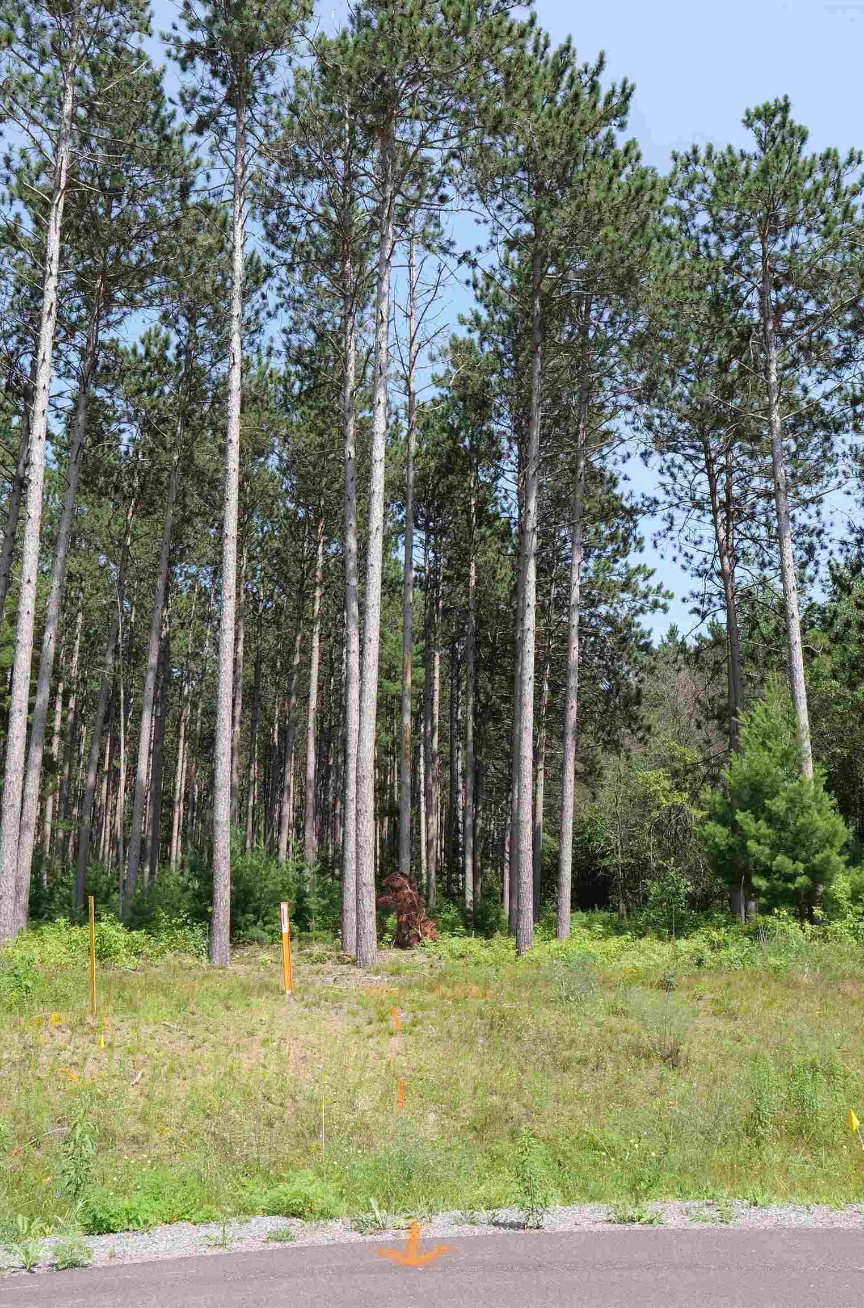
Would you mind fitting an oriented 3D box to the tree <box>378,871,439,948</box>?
[{"bbox_3d":[-0.379,4.065,16.000,0.950,1.170,0.850,1,-11,0],"label":"tree"}]

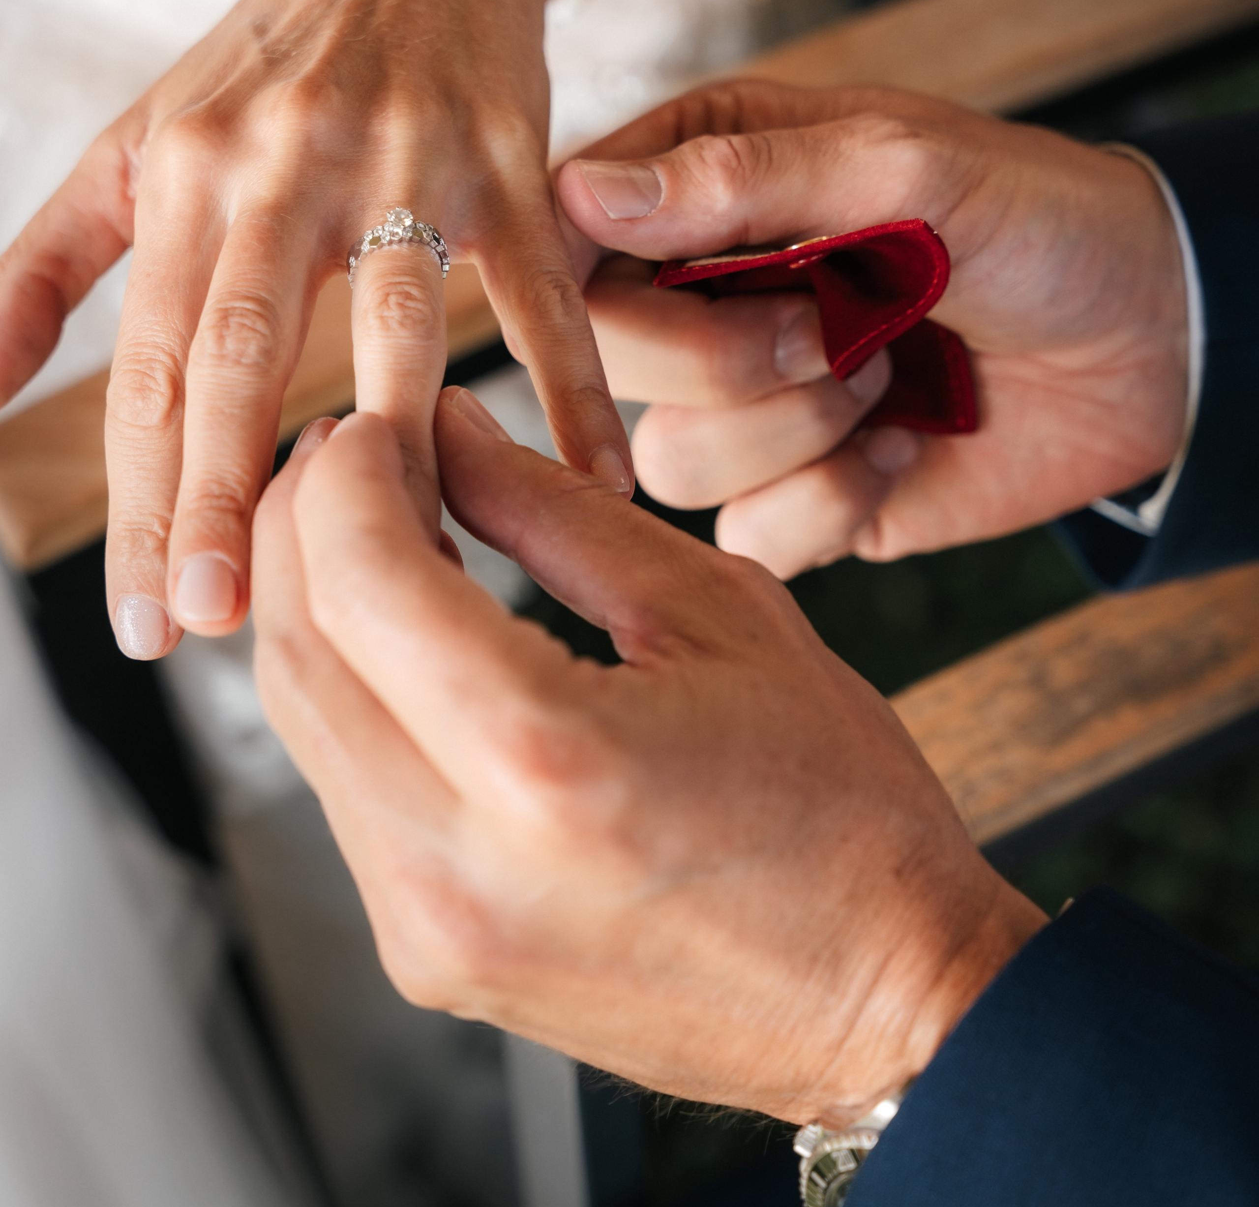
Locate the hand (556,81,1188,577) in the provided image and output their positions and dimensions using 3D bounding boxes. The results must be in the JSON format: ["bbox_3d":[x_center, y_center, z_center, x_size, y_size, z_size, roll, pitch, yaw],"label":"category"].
[{"bbox_3d":[0.050,-0.056,0.645,0.128,0.098,0.082,0,14,0],"label":"hand"}]

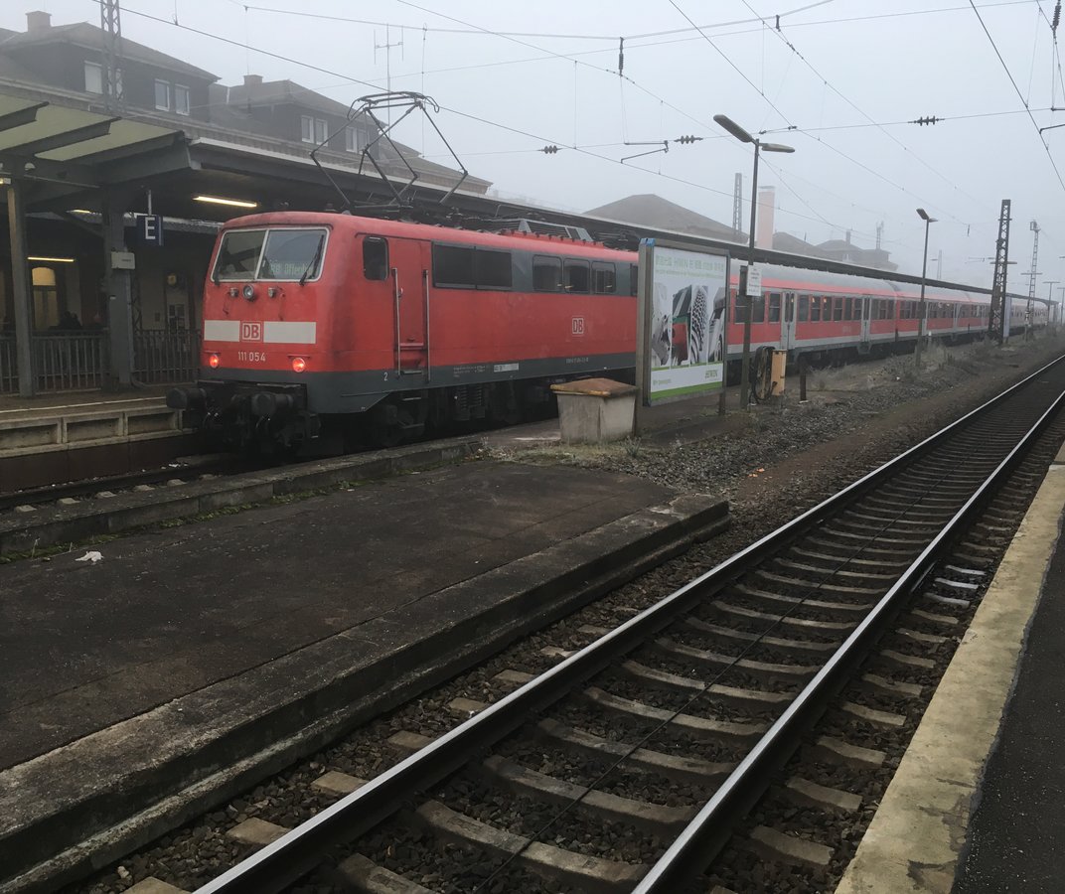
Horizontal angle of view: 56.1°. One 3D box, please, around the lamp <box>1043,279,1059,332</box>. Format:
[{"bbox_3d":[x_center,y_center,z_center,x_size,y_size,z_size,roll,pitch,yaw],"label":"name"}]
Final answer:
[{"bbox_3d":[56.752,-15.290,109.573,1.750,5.500,0.330,5,9,30],"label":"lamp"}]

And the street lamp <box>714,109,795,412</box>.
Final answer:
[{"bbox_3d":[4.500,-3.596,20.545,0.330,5.600,4.200,6,9,33],"label":"street lamp"}]

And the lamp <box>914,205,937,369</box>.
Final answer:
[{"bbox_3d":[14.706,-5.838,37.563,0.330,5.600,4.200,6,9,33],"label":"lamp"}]

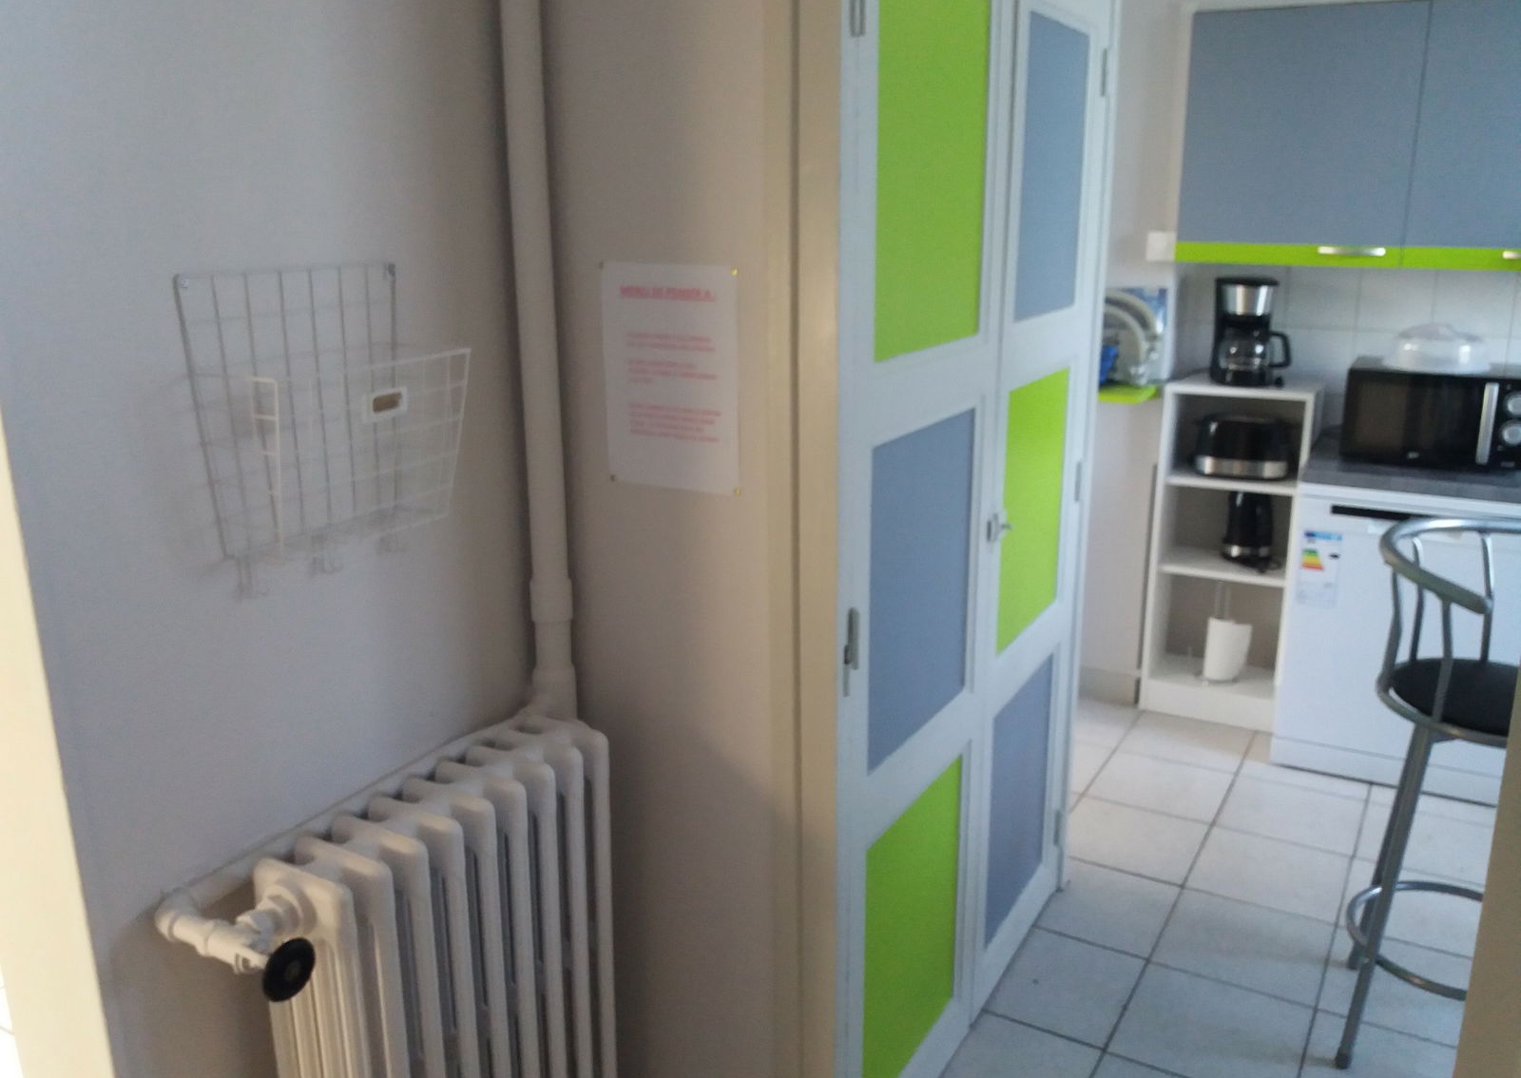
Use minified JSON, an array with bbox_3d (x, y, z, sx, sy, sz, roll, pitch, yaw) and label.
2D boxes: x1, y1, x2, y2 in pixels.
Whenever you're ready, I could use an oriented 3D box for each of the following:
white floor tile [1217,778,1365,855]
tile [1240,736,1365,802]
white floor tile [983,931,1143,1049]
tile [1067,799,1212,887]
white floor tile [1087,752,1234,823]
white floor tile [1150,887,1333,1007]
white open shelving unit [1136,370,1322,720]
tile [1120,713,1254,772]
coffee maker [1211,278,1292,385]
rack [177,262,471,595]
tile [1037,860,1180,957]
[{"bbox_3d":[1.426,0.746,3.311,0.336,0.015,0.336,8,18,29],"label":"white floor tile"},{"bbox_3d":[1.599,0.665,3.593,0.336,0.015,0.336,8,18,29],"label":"tile"},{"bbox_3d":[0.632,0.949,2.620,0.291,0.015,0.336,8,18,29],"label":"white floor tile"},{"bbox_3d":[0.959,0.784,3.196,0.336,0.015,0.336,8,18,29],"label":"tile"},{"bbox_3d":[1.132,0.703,3.479,0.336,0.015,0.336,8,18,29],"label":"white floor tile"},{"bbox_3d":[1.079,0.908,2.746,0.336,0.015,0.336,8,18,29],"label":"white floor tile"},{"bbox_3d":[1.492,0.029,3.889,0.413,1.054,0.341,8,18,29],"label":"white open shelving unit"},{"bbox_3d":[1.305,0.622,3.761,0.336,0.015,0.336,8,18,29],"label":"tile"},{"bbox_3d":[1.482,-0.630,3.726,0.205,0.307,0.215,4,16,18],"label":"coffee maker"},{"bbox_3d":[-0.455,-0.123,1.367,0.137,0.346,0.290,8,18,29],"label":"rack"},{"bbox_3d":[0.795,0.866,2.909,0.315,0.015,0.336,8,18,29],"label":"tile"}]

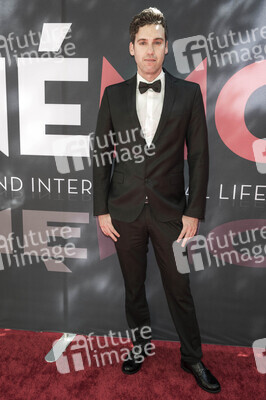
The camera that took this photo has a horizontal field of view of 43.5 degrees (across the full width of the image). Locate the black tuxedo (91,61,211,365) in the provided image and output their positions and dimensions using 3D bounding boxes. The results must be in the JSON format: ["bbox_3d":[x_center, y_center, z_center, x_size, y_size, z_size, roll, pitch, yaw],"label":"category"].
[{"bbox_3d":[0.081,0.097,1.692,0.560,1.480,0.320,2,9,7],"label":"black tuxedo"}]

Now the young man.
[{"bbox_3d":[0.124,-0.002,1.687,0.630,1.800,0.390,2,9,7],"label":"young man"}]

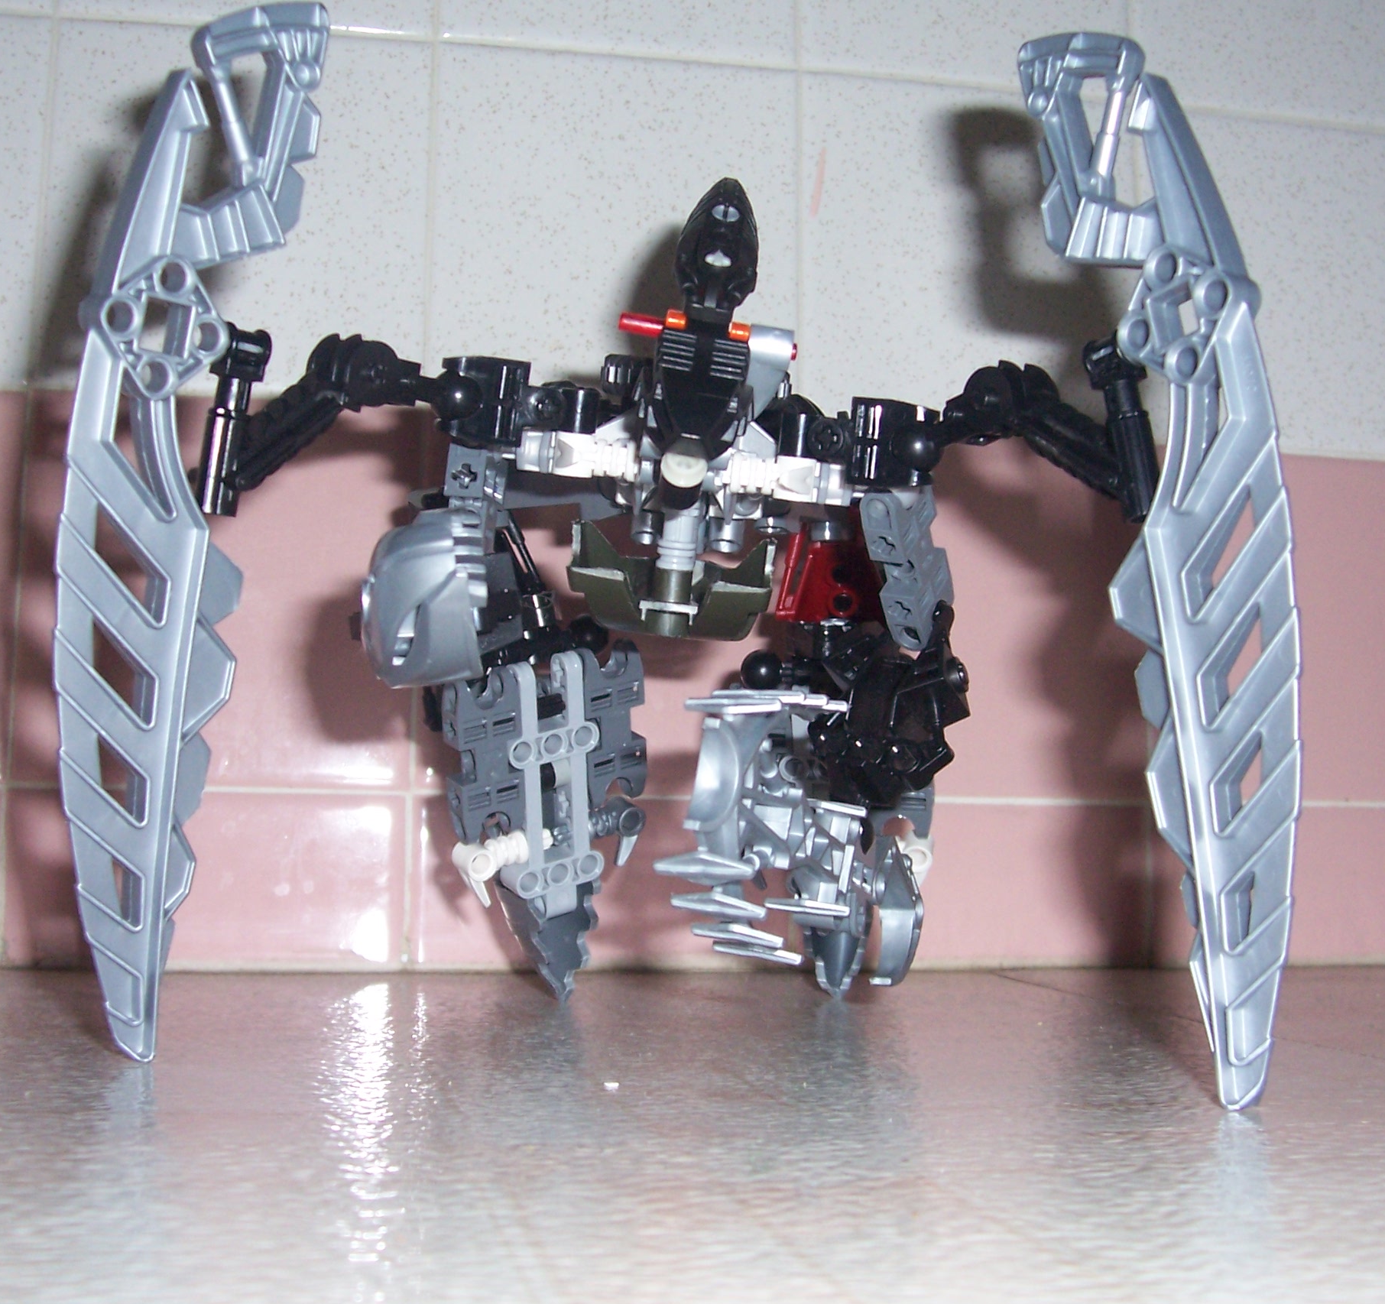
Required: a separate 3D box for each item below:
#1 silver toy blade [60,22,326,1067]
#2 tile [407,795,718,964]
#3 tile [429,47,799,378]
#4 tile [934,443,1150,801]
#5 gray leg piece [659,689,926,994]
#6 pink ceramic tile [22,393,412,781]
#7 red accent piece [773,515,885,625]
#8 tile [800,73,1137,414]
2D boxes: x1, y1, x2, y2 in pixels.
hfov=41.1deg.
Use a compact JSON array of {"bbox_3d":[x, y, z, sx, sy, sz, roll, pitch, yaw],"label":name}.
[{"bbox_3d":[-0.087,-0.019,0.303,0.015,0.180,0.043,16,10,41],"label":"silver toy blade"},{"bbox_3d":[-0.026,0.067,0.531,0.109,0.048,0.008,2,-6,-11],"label":"tile"},{"bbox_3d":[-0.023,-0.124,0.550,0.108,0.107,0.008,2,-6,-11],"label":"tile"},{"bbox_3d":[0.085,-0.010,0.560,0.108,0.109,0.008,2,-6,-11],"label":"tile"},{"bbox_3d":[0.024,0.045,0.438,0.063,0.073,0.045,1,-6,-3],"label":"gray leg piece"},{"bbox_3d":[-0.133,-0.017,0.519,0.106,0.108,0.008,2,-6,-11],"label":"pink ceramic tile"},{"bbox_3d":[0.035,-0.021,0.462,0.029,0.029,0.024,1,-6,-3],"label":"red accent piece"},{"bbox_3d":[0.085,-0.120,0.571,0.108,0.107,0.008,2,-6,-11],"label":"tile"}]

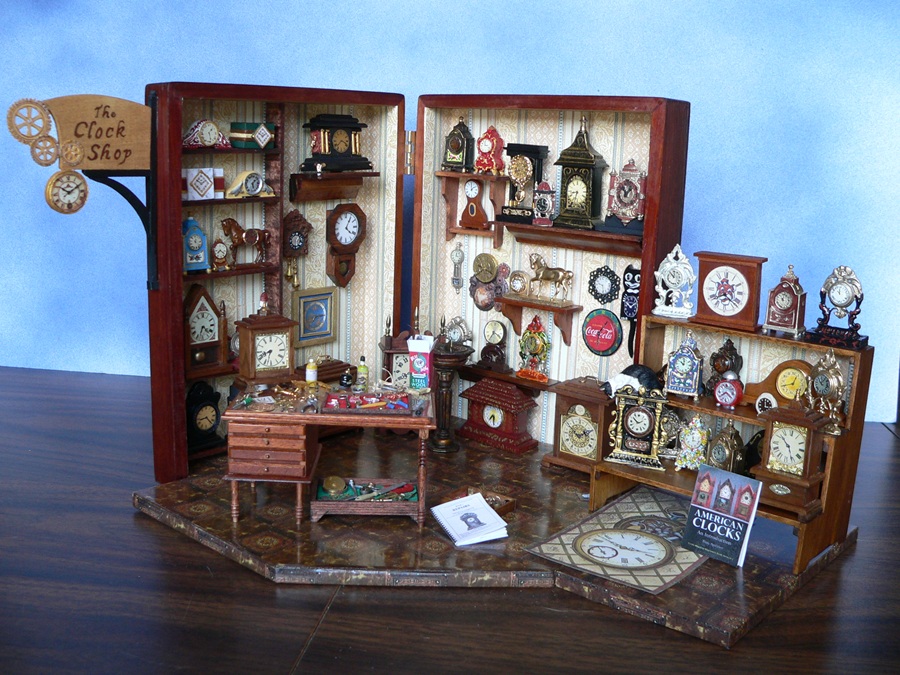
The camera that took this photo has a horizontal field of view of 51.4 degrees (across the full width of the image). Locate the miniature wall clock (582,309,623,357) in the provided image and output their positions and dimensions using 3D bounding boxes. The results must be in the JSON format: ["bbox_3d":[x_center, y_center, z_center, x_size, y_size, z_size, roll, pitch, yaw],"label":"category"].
[{"bbox_3d":[0.095,-0.003,0.585,0.029,0.029,0.003,12,16,37],"label":"miniature wall clock"}]

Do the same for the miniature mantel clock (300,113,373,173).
[{"bbox_3d":[-0.079,-0.139,0.664,0.019,0.040,0.053,13,16,39],"label":"miniature mantel clock"}]

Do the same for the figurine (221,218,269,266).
[{"bbox_3d":[-0.134,-0.063,0.616,0.009,0.030,0.032,14,17,42],"label":"figurine"}]

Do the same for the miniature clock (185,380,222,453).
[{"bbox_3d":[-0.147,0.046,0.555,0.011,0.041,0.029,12,16,38],"label":"miniature clock"}]

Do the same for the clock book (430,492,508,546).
[{"bbox_3d":[0.011,0.106,0.542,0.032,0.006,0.040,-9,21,-19],"label":"clock book"}]

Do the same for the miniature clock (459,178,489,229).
[{"bbox_3d":[0.019,-0.100,0.697,0.024,0.036,0.007,12,16,38],"label":"miniature clock"}]

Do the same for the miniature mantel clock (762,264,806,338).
[{"bbox_3d":[0.197,-0.022,0.545,0.020,0.041,0.014,13,17,41],"label":"miniature mantel clock"}]

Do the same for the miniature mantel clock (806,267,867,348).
[{"bbox_3d":[0.201,-0.017,0.481,0.028,0.040,0.014,12,16,38],"label":"miniature mantel clock"}]

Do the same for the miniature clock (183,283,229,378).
[{"bbox_3d":[-0.146,-0.005,0.546,0.010,0.052,0.033,12,16,38],"label":"miniature clock"}]

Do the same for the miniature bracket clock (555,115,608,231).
[{"bbox_3d":[0.081,-0.102,0.579,0.031,0.067,0.013,13,16,39],"label":"miniature bracket clock"}]

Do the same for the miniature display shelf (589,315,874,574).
[{"bbox_3d":[0.145,0.050,0.494,0.118,0.105,0.066,13,17,39],"label":"miniature display shelf"}]

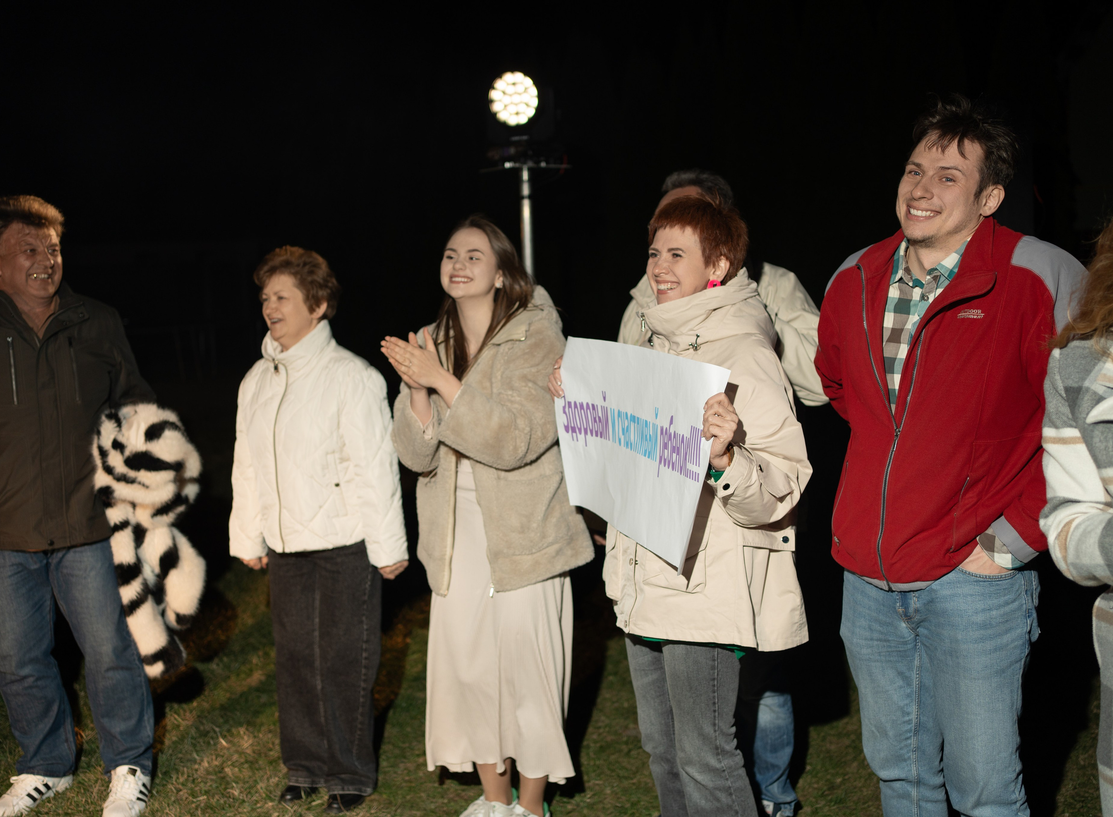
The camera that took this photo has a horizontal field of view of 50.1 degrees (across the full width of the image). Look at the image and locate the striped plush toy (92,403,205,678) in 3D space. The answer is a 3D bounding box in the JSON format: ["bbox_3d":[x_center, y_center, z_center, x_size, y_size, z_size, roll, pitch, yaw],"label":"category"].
[{"bbox_3d":[-1.170,0.379,3.430,0.330,0.770,0.280,-3,6,-9],"label":"striped plush toy"}]

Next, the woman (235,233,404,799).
[{"bbox_3d":[-0.687,0.345,3.400,0.560,1.610,0.360,1,6,28],"label":"woman"}]

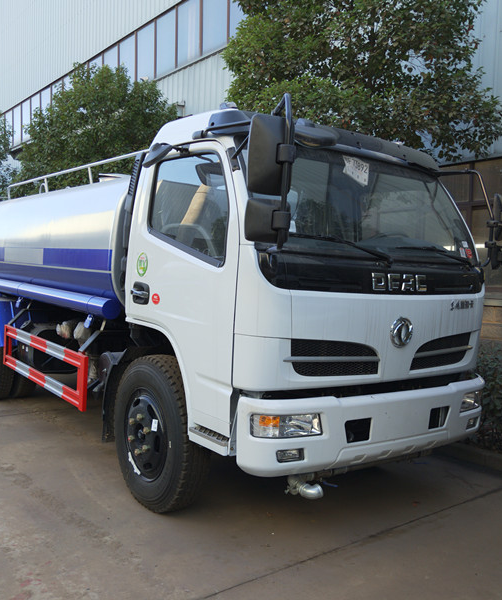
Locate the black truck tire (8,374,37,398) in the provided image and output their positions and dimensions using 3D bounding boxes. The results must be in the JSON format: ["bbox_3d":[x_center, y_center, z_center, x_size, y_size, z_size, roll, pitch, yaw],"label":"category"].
[{"bbox_3d":[-2.773,0.665,6.889,0.235,0.974,0.974,2,2,-38],"label":"black truck tire"}]

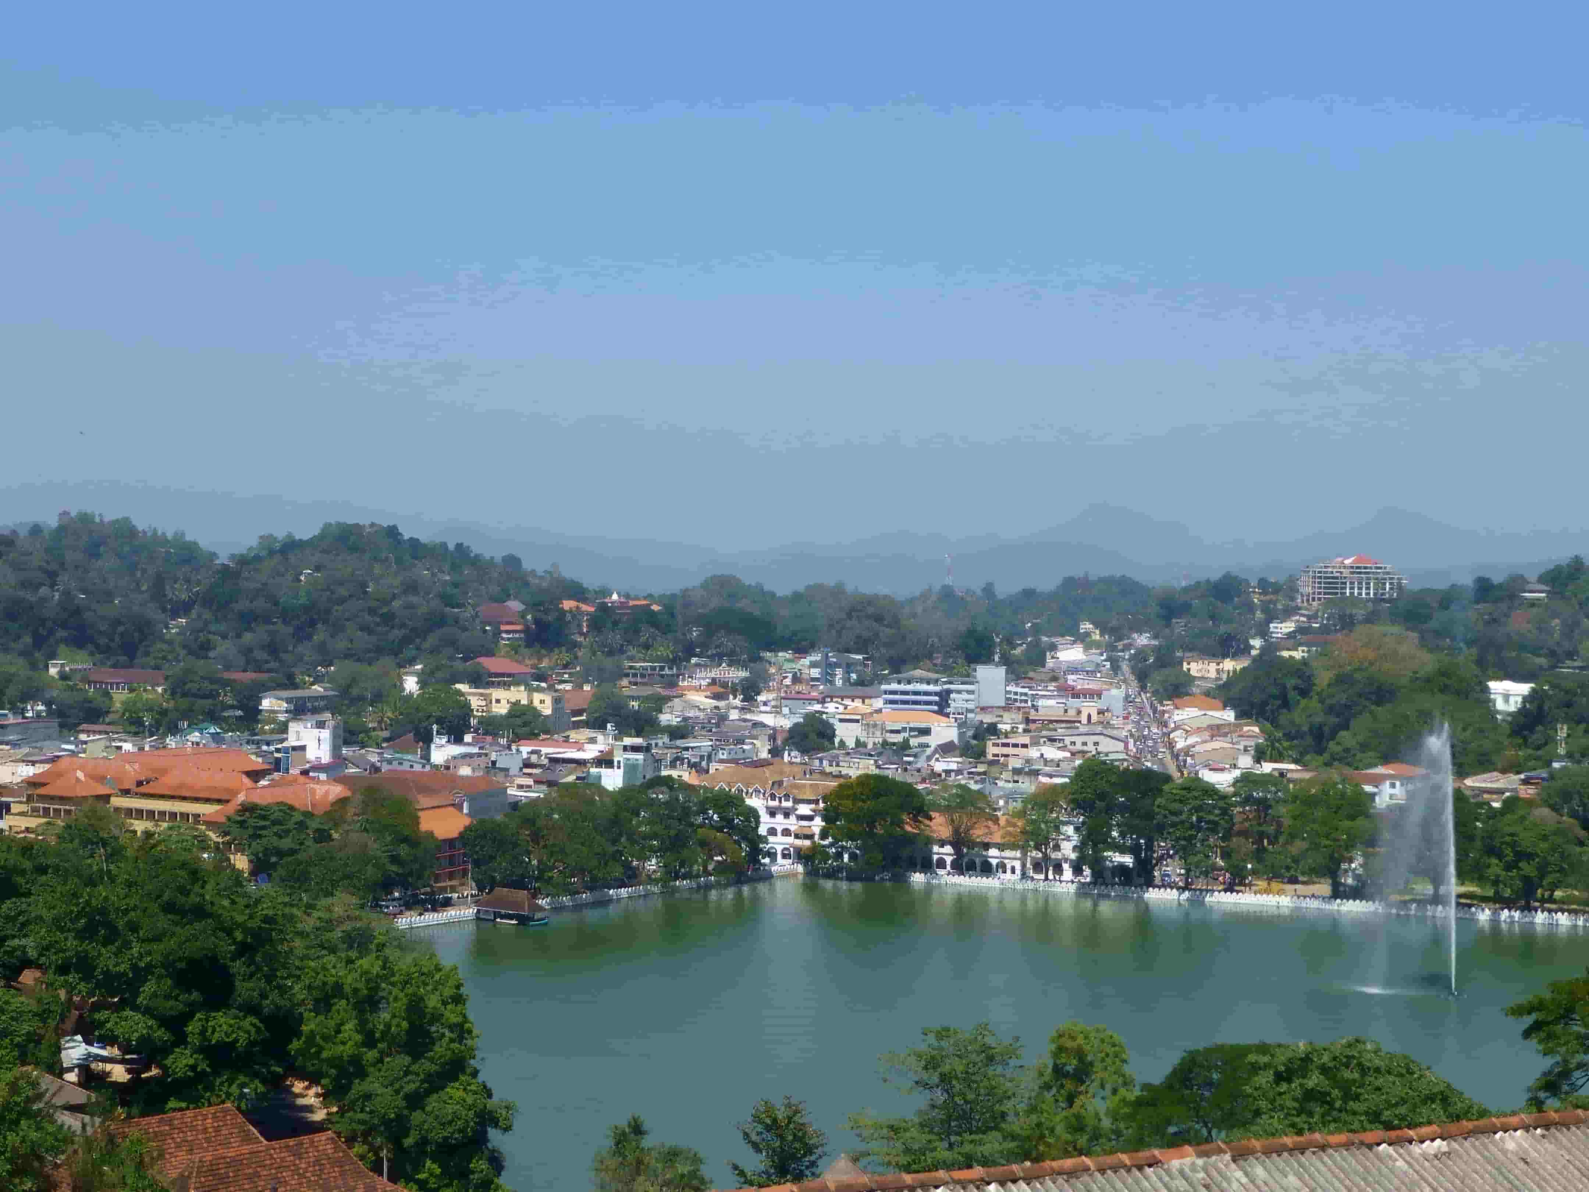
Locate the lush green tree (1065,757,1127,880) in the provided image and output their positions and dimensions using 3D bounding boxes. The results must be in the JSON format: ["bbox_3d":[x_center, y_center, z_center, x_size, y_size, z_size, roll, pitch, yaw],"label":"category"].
[{"bbox_3d":[69.200,51.550,495.000,14.000,28.000,14.000,0,1,8],"label":"lush green tree"}]

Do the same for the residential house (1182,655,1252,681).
[{"bbox_3d":[186.970,31.940,955.000,28.000,11.000,14.000,0,1,7],"label":"residential house"}]

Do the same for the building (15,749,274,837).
[{"bbox_3d":[-169.170,51.230,560.000,54.000,18.000,46.000,0,0,37],"label":"building"}]

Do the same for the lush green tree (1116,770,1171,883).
[{"bbox_3d":[68.110,45.290,422.000,11.000,22.830,11.000,0,0,9],"label":"lush green tree"}]

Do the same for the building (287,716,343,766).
[{"bbox_3d":[-147.840,46.130,665.000,13.000,17.500,11.000,0,1,12],"label":"building"}]

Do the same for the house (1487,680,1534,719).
[{"bbox_3d":[177.470,25.700,535.000,9.800,9.850,8.500,0,0,34],"label":"house"}]

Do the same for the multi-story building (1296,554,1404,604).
[{"bbox_3d":[376.740,-10.190,1460.000,64.000,34.000,36.000,0,1,0],"label":"multi-story building"}]

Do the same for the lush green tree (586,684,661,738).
[{"bbox_3d":[-62.330,42.230,785.000,26.000,20.000,22.000,0,0,0],"label":"lush green tree"}]

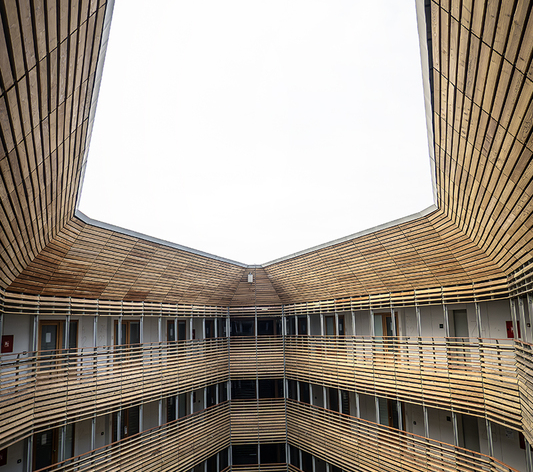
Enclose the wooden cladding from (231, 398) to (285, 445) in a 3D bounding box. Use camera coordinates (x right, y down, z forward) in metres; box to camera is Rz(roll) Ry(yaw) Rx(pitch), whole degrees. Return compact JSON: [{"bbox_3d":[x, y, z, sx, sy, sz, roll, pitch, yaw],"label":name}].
[{"bbox_3d":[-0.372,8.977,25.764,2.680,2.070,0.200,-1,-10,-2],"label":"wooden cladding"}]

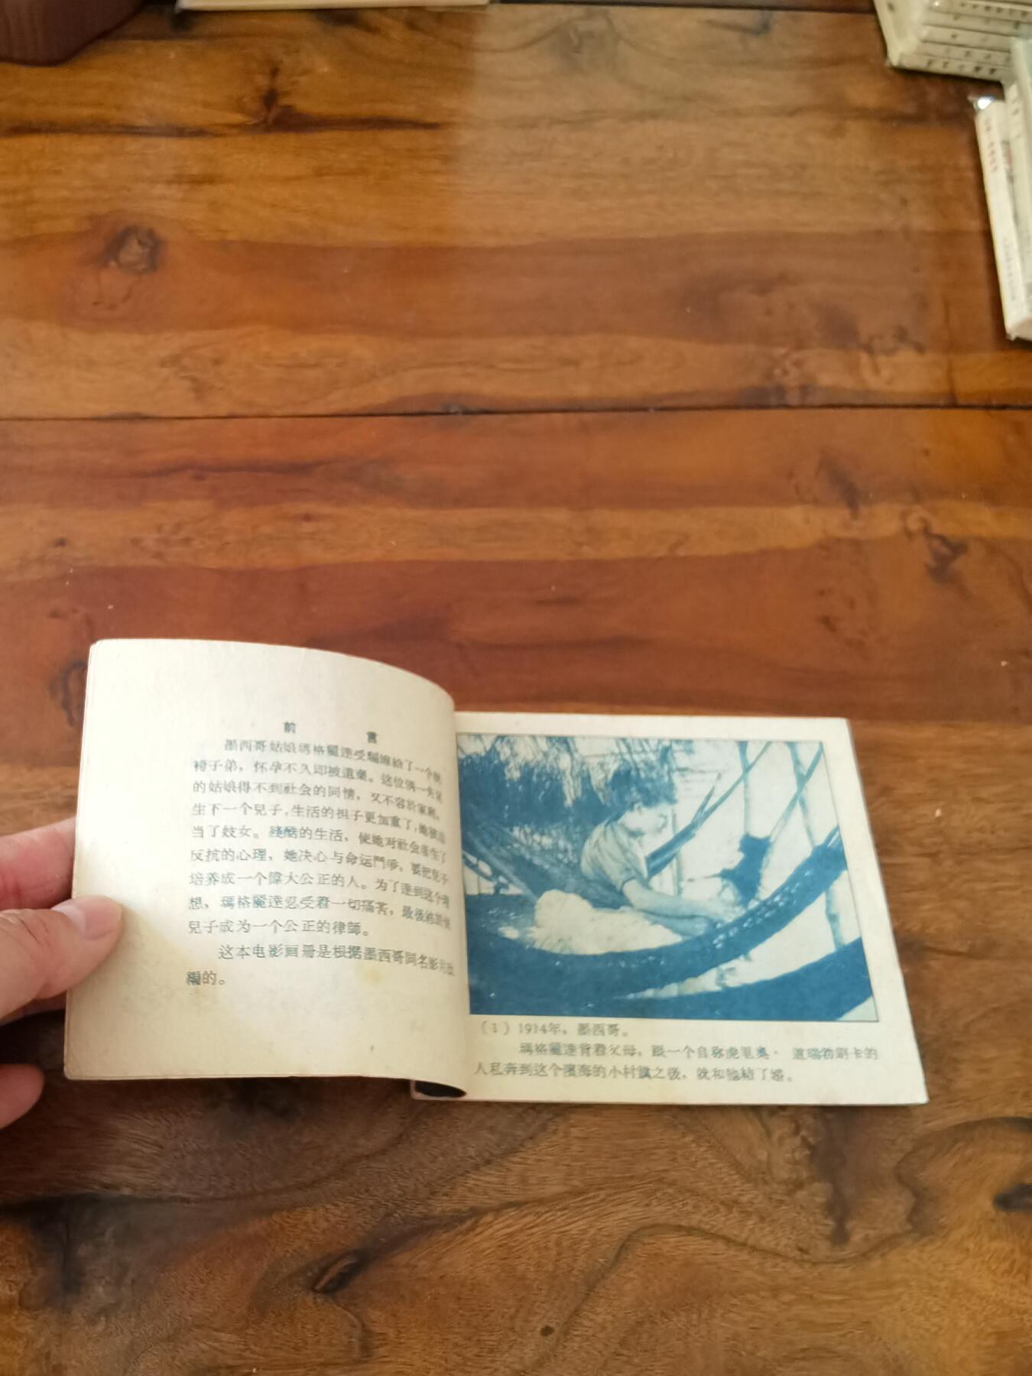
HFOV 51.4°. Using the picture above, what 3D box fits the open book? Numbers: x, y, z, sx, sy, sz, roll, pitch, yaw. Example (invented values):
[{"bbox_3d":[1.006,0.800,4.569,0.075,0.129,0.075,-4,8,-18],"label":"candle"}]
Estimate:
[{"bbox_3d":[-0.002,0.044,0.265,0.202,0.034,0.106,2,58,-5],"label":"open book"}]

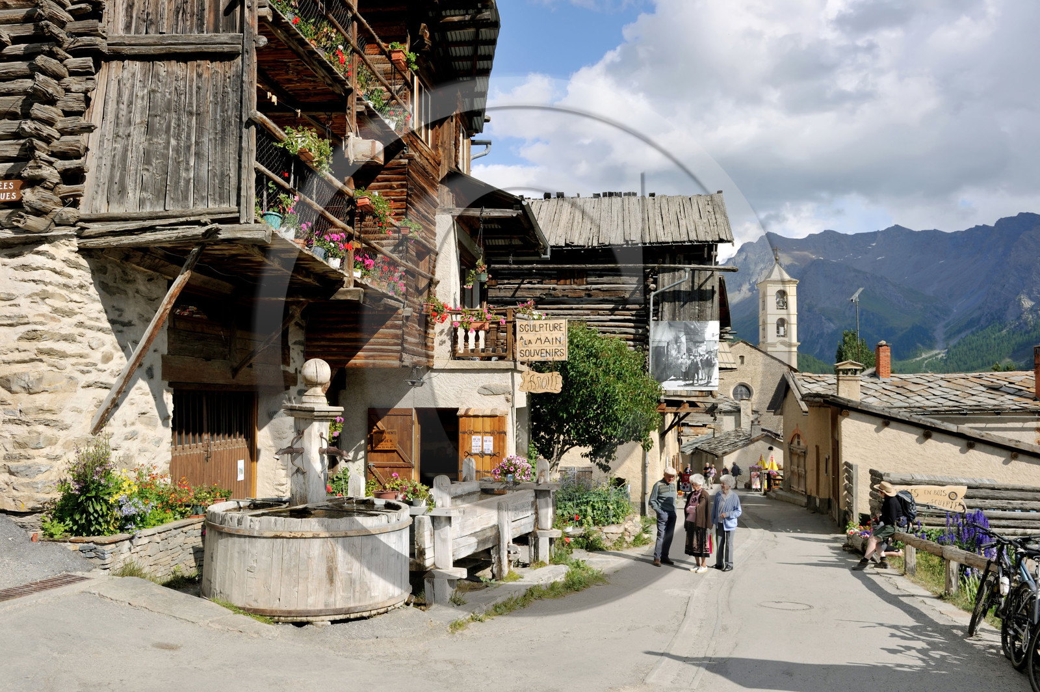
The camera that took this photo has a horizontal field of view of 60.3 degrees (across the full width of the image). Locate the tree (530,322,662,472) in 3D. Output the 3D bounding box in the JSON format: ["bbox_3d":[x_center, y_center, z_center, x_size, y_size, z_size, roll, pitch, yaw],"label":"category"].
[{"bbox_3d":[1.462,1.310,17.600,2.600,3.600,2.400,0,-4,0],"label":"tree"}]

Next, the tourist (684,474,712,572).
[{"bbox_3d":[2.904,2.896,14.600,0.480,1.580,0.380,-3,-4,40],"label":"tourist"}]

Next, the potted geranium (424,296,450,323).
[{"bbox_3d":[-1.290,-0.572,14.000,0.420,0.430,0.360,2,-5,-30],"label":"potted geranium"}]

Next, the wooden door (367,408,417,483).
[{"bbox_3d":[-2.095,1.882,14.600,0.800,1.740,0.070,0,-4,0],"label":"wooden door"}]

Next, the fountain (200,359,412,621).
[{"bbox_3d":[-2.551,1.583,10.700,2.500,2.840,2.500,0,-4,0],"label":"fountain"}]

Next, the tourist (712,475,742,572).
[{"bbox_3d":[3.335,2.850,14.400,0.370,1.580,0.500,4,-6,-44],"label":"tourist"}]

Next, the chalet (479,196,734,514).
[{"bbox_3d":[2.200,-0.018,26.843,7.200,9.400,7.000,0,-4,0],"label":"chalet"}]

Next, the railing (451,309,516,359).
[{"bbox_3d":[-0.674,-0.210,16.500,1.160,0.950,0.160,0,-3,-4],"label":"railing"}]

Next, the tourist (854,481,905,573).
[{"bbox_3d":[5.840,2.909,14.500,0.870,1.430,0.500,0,-3,2],"label":"tourist"}]

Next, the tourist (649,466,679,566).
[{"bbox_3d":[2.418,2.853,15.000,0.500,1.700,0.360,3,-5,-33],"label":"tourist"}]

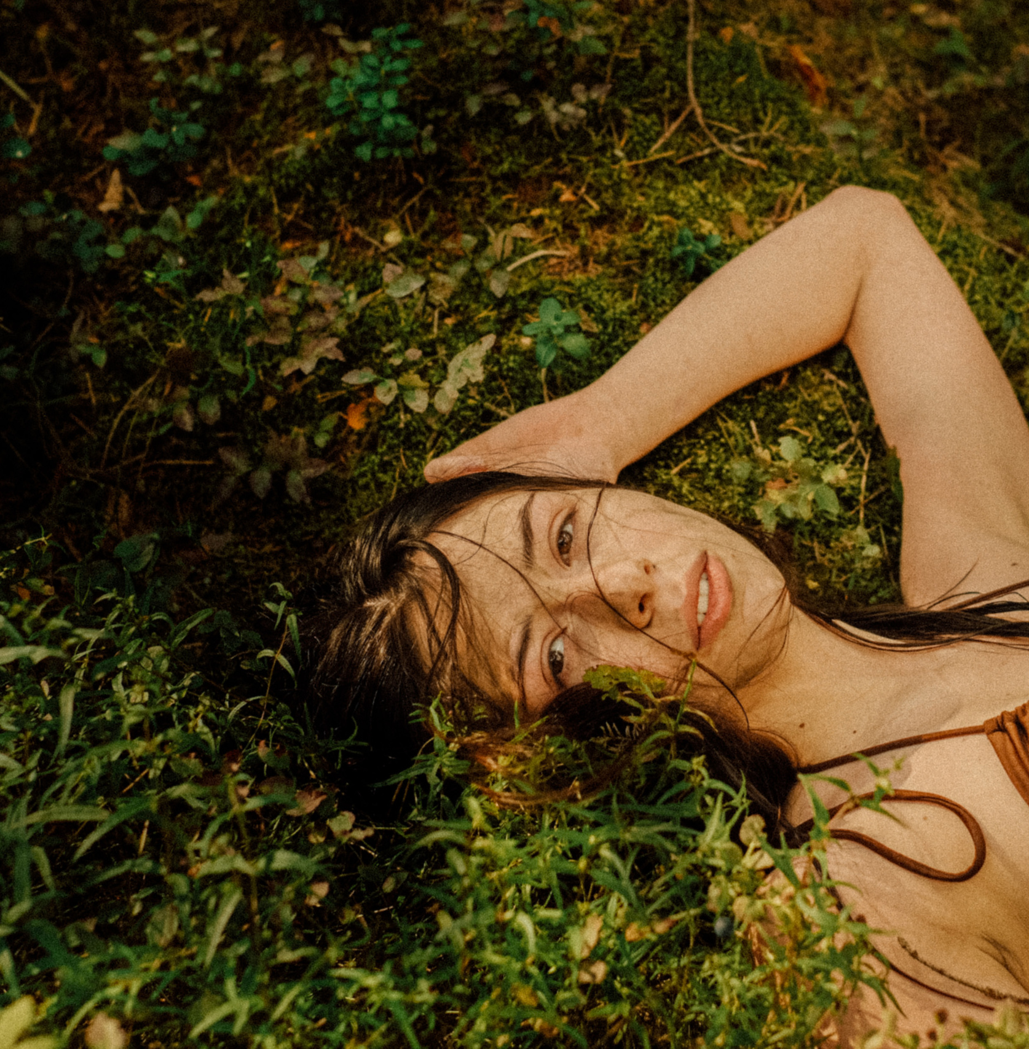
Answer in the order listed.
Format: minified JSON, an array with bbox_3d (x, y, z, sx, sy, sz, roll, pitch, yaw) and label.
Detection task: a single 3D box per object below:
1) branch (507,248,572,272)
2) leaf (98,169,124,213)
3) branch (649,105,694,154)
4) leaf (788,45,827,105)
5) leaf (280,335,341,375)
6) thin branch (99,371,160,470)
[{"bbox_3d":[0.016,-0.170,1.492,0.045,0.008,0.010,-14,47,-13],"label":"branch"},{"bbox_3d":[-0.269,-0.222,1.540,0.018,0.014,0.034,0,45,0],"label":"leaf"},{"bbox_3d":[0.108,-0.272,1.594,0.007,0.010,0.065,21,49,20],"label":"branch"},{"bbox_3d":[0.214,-0.328,1.690,0.022,0.012,0.066,-10,47,-9],"label":"leaf"},{"bbox_3d":[-0.125,-0.103,1.420,0.041,0.014,0.036,0,45,0],"label":"leaf"},{"bbox_3d":[-0.231,-0.063,1.390,0.038,0.042,0.048,0,45,0],"label":"thin branch"}]

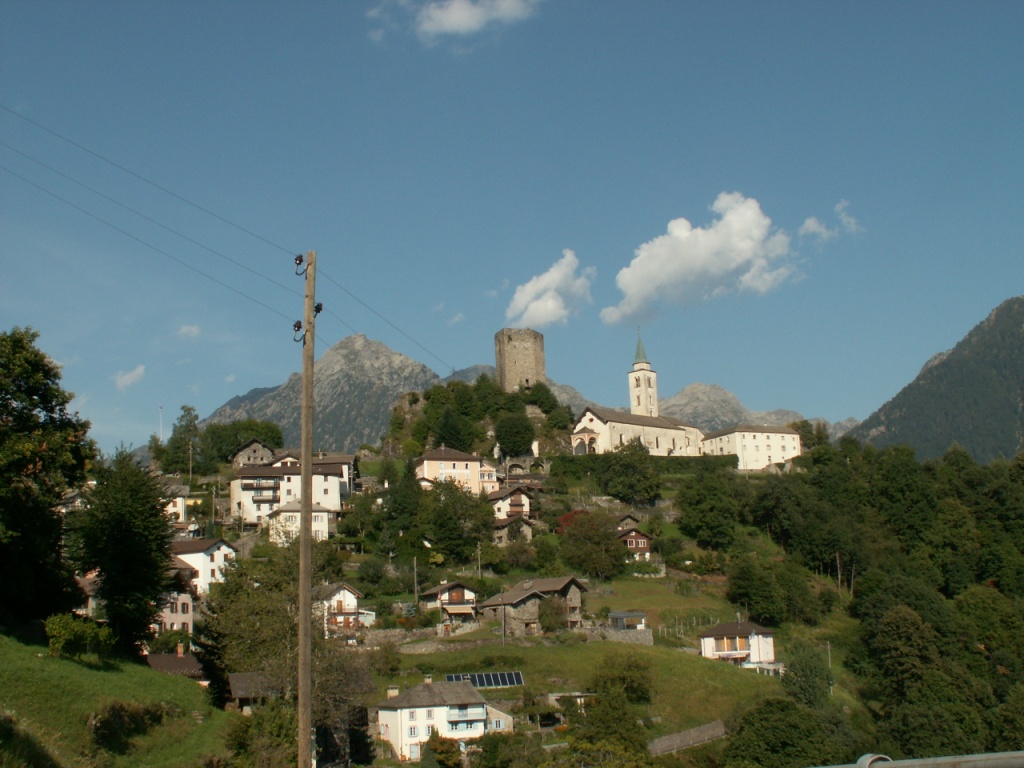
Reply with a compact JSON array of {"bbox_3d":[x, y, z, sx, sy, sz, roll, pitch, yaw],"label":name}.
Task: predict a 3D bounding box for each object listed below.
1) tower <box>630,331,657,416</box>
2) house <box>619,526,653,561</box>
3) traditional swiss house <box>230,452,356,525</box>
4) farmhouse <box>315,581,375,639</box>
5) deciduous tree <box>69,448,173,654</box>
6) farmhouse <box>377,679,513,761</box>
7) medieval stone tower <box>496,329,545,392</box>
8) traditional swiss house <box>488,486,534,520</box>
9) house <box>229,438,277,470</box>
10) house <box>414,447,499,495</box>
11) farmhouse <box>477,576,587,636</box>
[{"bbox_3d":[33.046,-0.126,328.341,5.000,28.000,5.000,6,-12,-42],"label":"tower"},{"bbox_3d":[23.018,30.177,243.000,5.800,6.500,6.000,2,-12,-25],"label":"house"},{"bbox_3d":[-47.308,22.593,281.000,24.500,14.400,13.000,1,-11,-21],"label":"traditional swiss house"},{"bbox_3d":[-26.696,35.963,207.000,7.400,9.100,7.500,2,-12,-26],"label":"farmhouse"},{"bbox_3d":[-22.500,9.738,75.000,5.800,11.700,5.800,-3,-10,0],"label":"deciduous tree"},{"bbox_3d":[-9.432,46.125,180.000,16.000,10.500,9.500,2,-12,-24],"label":"farmhouse"},{"bbox_3d":[2.335,-4.302,319.963,12.000,16.300,11.500,-2,-9,0],"label":"medieval stone tower"},{"bbox_3d":[-0.589,26.611,288.000,7.600,7.400,7.400,4,-13,-33],"label":"traditional swiss house"},{"bbox_3d":[-60.912,17.018,305.523,10.100,7.600,9.000,0,-10,-16],"label":"house"},{"bbox_3d":[-12.994,20.198,303.000,16.800,10.800,10.000,1,-11,-22],"label":"house"},{"bbox_3d":[3.514,40.098,234.571,15.500,10.500,12.500,5,-12,-39],"label":"farmhouse"}]

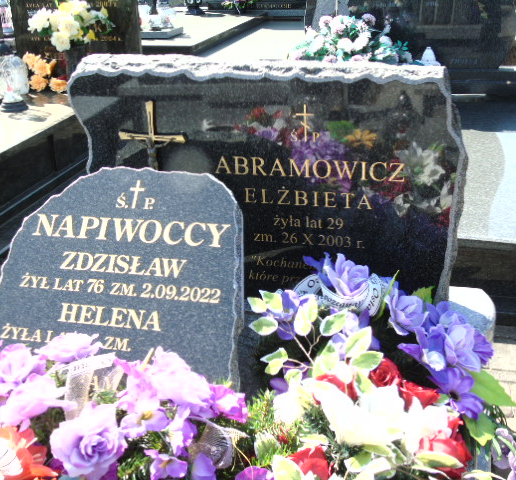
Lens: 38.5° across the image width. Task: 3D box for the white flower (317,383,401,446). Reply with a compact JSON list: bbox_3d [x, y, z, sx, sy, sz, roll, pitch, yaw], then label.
[{"bbox_3d":[0.165,0.287,1.215,0.138,0.080,0.100,2,25,10],"label":"white flower"}]

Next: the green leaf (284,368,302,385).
[{"bbox_3d":[0.068,0.262,1.420,0.036,0.017,0.032,19,63,4],"label":"green leaf"}]

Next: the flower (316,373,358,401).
[{"bbox_3d":[0.143,0.264,1.330,0.075,0.050,0.060,4,25,16],"label":"flower"}]

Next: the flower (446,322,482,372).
[{"bbox_3d":[0.428,0.224,1.540,0.077,0.097,0.065,-9,-15,-15],"label":"flower"}]

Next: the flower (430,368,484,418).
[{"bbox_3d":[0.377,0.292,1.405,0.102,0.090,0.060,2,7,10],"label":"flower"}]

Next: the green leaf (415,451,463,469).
[{"bbox_3d":[0.298,0.363,1.220,0.079,0.024,0.032,11,56,1],"label":"green leaf"}]

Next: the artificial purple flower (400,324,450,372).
[{"bbox_3d":[0.351,0.227,1.560,0.105,0.095,0.075,5,-7,15],"label":"artificial purple flower"}]

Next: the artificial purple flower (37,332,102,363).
[{"bbox_3d":[-0.357,0.205,1.400,0.115,0.045,0.065,-4,26,-1],"label":"artificial purple flower"}]

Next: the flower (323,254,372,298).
[{"bbox_3d":[0.187,0.079,1.560,0.098,0.070,0.070,-4,26,-1],"label":"flower"}]

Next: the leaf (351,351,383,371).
[{"bbox_3d":[0.207,0.230,1.410,0.063,0.020,0.036,-14,61,-8],"label":"leaf"}]

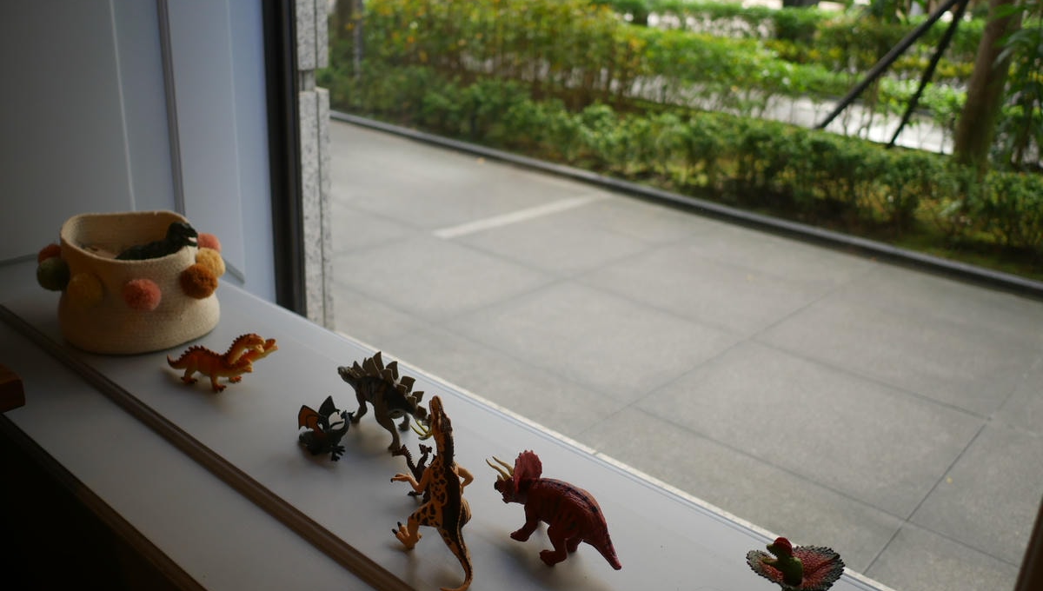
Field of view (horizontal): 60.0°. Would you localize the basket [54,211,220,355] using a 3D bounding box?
[{"bbox_3d":[-0.544,-0.023,1.282,0.221,0.140,0.221,20,27,37],"label":"basket"}]

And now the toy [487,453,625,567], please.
[{"bbox_3d":[0.027,0.200,0.852,0.165,0.095,0.050,20,27,37],"label":"toy"}]

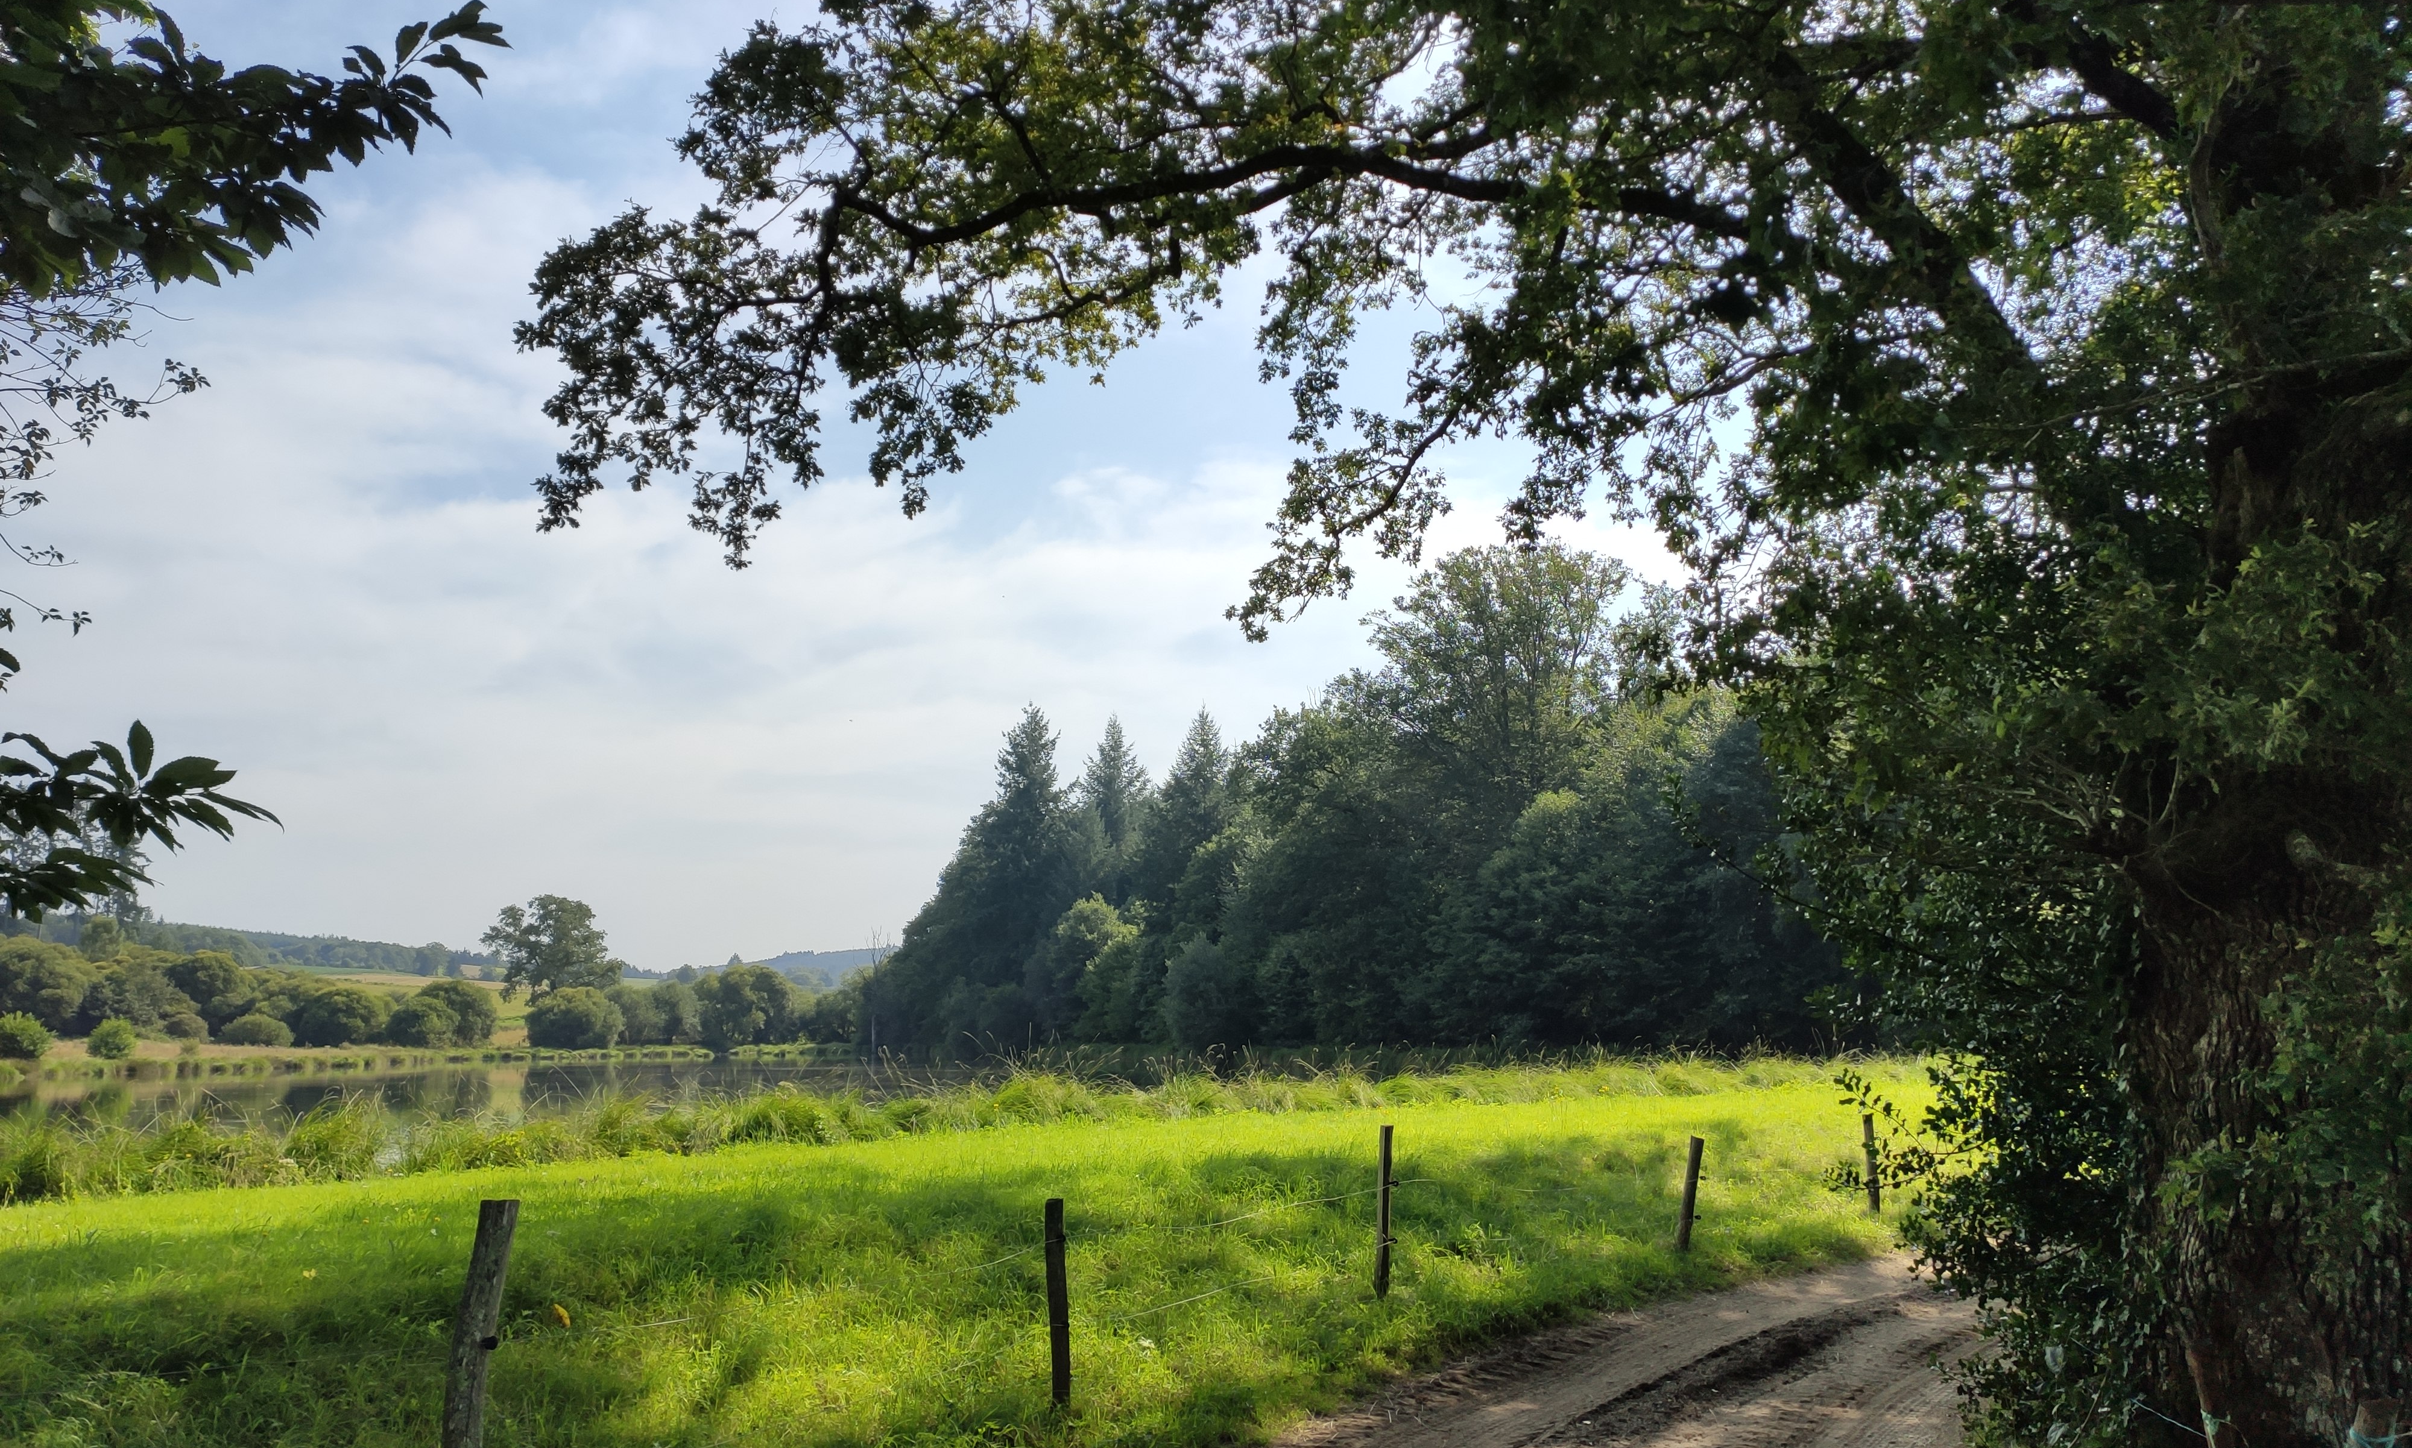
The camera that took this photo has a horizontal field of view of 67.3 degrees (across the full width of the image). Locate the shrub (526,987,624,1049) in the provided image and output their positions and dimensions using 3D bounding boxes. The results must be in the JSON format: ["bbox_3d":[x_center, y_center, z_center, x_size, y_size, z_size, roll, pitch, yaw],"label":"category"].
[{"bbox_3d":[-36.991,17.299,106.300,5.413,3.711,4.872,3,-10,-19],"label":"shrub"}]

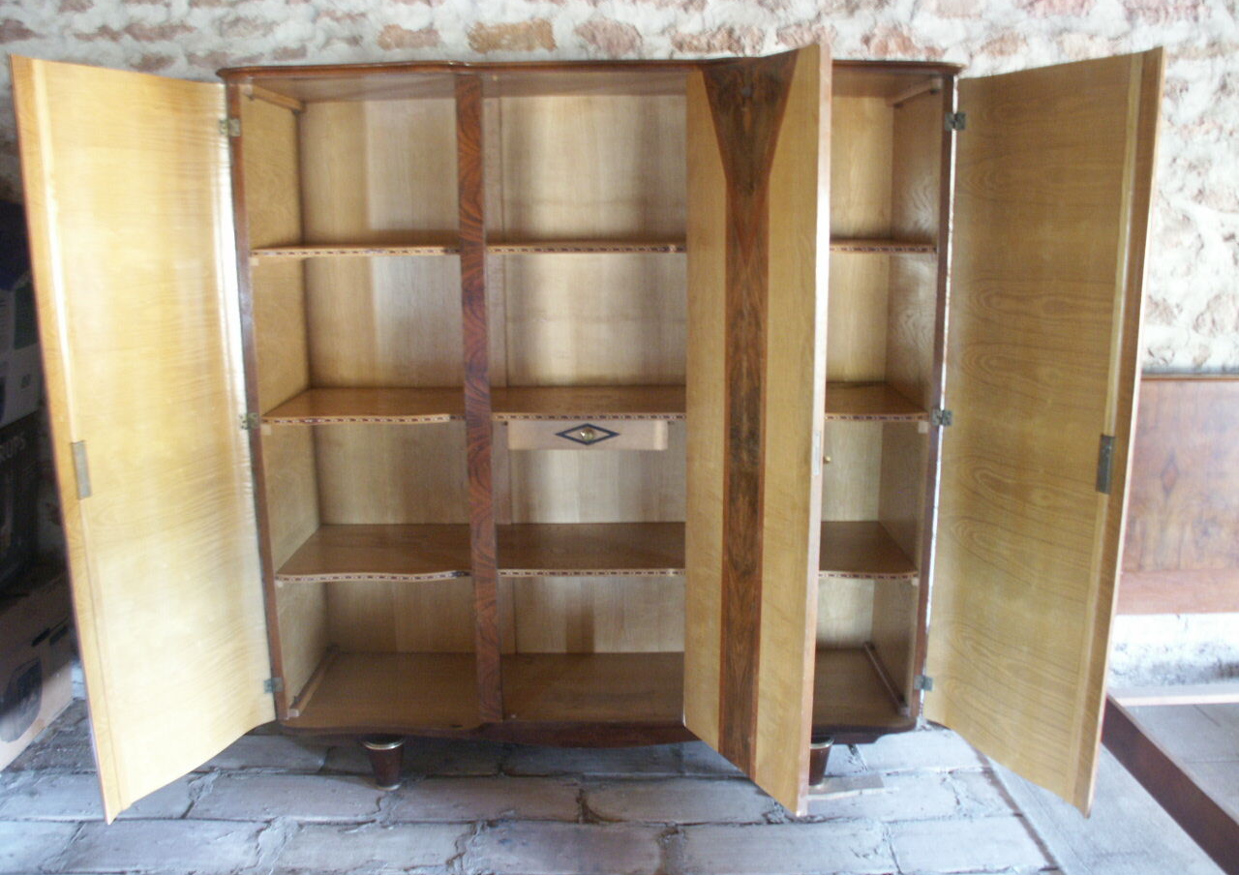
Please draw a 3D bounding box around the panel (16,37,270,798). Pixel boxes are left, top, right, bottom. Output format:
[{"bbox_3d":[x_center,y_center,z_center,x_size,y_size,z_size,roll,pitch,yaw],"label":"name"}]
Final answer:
[{"bbox_3d":[-1.030,0.018,2.274,0.059,1.612,0.511,6,14,26],"label":"panel"}]

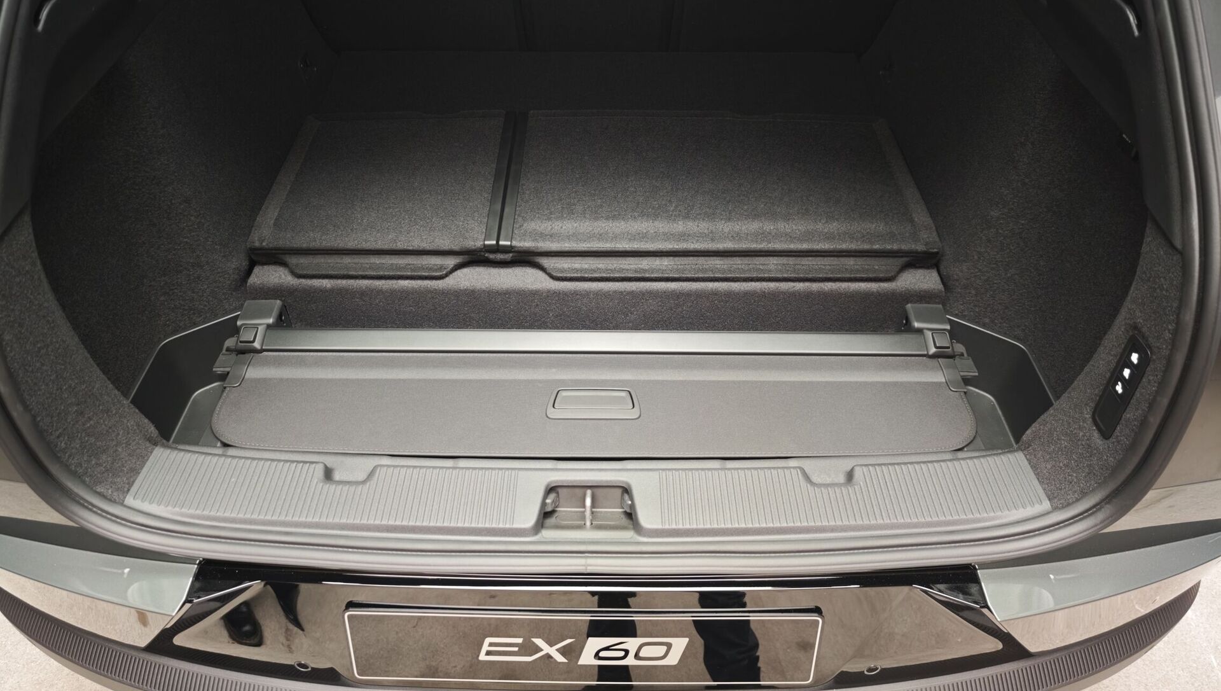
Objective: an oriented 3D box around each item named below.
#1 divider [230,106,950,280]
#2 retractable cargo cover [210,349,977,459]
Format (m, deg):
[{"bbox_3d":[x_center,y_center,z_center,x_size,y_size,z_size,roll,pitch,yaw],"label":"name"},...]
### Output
[{"bbox_3d":[-0.022,-0.250,1.282,0.985,0.042,0.359,0,48,-1],"label":"divider"},{"bbox_3d":[-0.020,0.068,1.040,0.935,0.035,0.165,0,48,-1],"label":"retractable cargo cover"}]

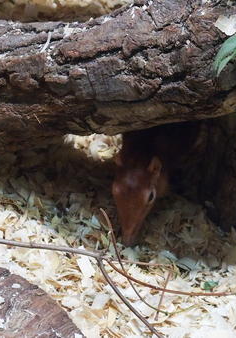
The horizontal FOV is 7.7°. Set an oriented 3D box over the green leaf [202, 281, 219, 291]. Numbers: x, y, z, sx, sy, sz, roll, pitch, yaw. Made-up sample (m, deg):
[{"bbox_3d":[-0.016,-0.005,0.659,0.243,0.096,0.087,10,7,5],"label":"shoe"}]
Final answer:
[{"bbox_3d":[0.079,0.100,1.500,0.015,0.005,0.010,-8,31,-13],"label":"green leaf"}]

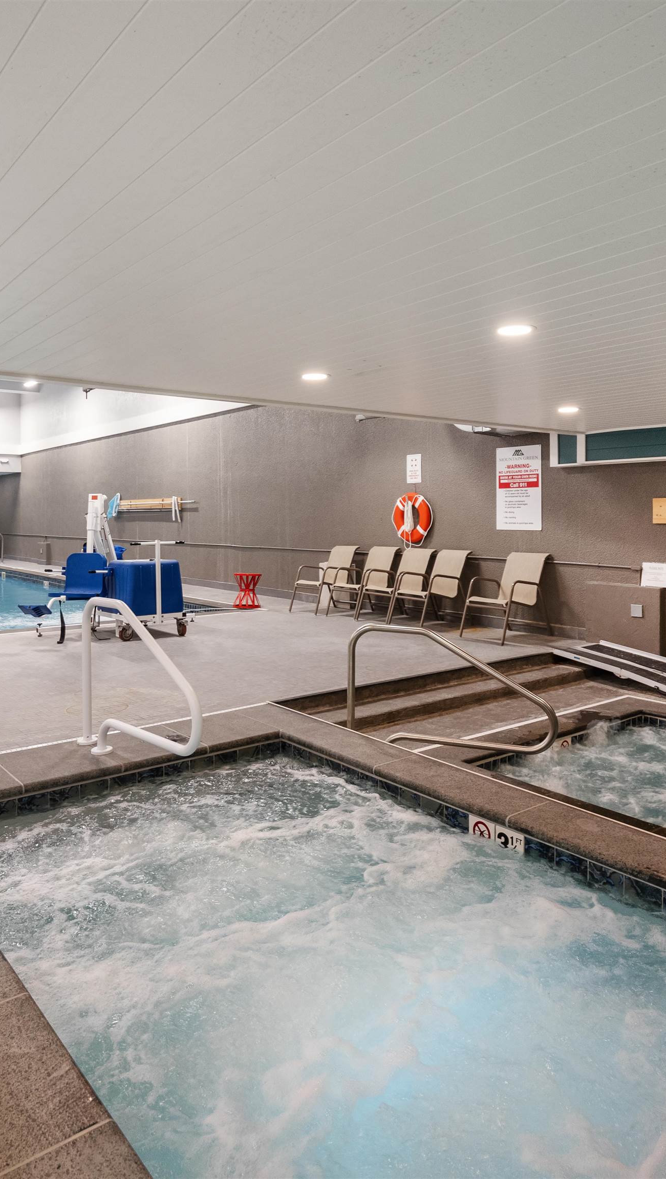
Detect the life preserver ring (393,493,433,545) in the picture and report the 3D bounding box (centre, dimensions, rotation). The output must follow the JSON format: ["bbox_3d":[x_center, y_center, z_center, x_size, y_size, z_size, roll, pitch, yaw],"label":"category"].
[{"bbox_3d":[0.989,-0.883,9.008,0.113,0.624,0.624,-4,6,-40],"label":"life preserver ring"}]

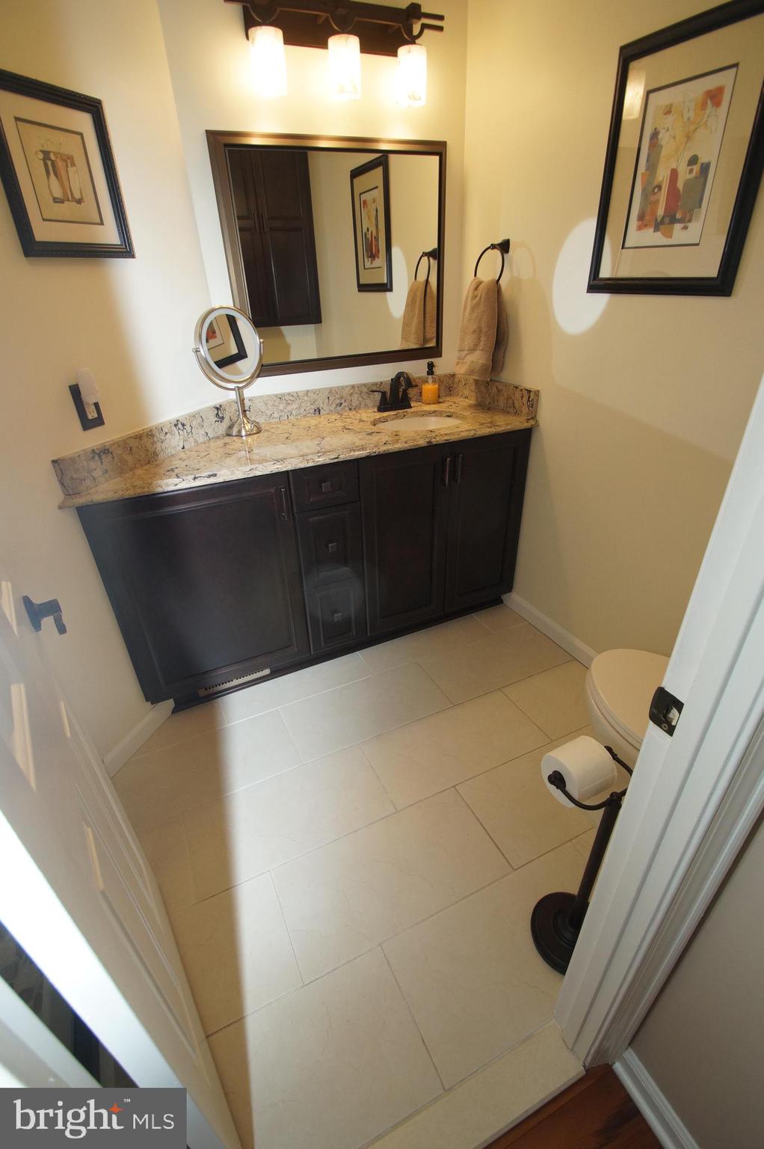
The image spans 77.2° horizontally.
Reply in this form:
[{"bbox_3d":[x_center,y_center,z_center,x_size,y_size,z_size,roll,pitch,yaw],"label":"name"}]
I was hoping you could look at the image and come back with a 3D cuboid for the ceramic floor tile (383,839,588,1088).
[{"bbox_3d":[0.341,0.900,1.162,0.598,0.010,0.287,-14,32,-20],"label":"ceramic floor tile"}]

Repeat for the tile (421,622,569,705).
[{"bbox_3d":[0.489,0.379,2.079,0.598,0.010,0.297,-14,32,-20],"label":"tile"}]

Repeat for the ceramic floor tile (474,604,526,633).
[{"bbox_3d":[0.577,0.221,2.356,0.220,0.010,0.195,-14,32,-20],"label":"ceramic floor tile"}]

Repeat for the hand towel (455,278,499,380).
[{"bbox_3d":[0.410,-1.022,2.006,0.100,0.370,0.230,-14,32,-20],"label":"hand towel"}]

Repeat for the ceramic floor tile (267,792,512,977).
[{"bbox_3d":[0.029,0.821,1.325,0.598,0.010,0.297,-14,32,-20],"label":"ceramic floor tile"}]

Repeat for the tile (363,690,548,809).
[{"bbox_3d":[0.259,0.600,1.702,0.598,0.010,0.297,-14,32,-20],"label":"tile"}]

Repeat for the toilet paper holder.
[{"bbox_3d":[0.452,0.640,1.031,0.185,0.565,0.190,-14,32,-20],"label":"toilet paper holder"}]

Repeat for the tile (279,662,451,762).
[{"bbox_3d":[-0.056,0.519,1.869,0.598,0.010,0.297,-14,32,-20],"label":"tile"}]

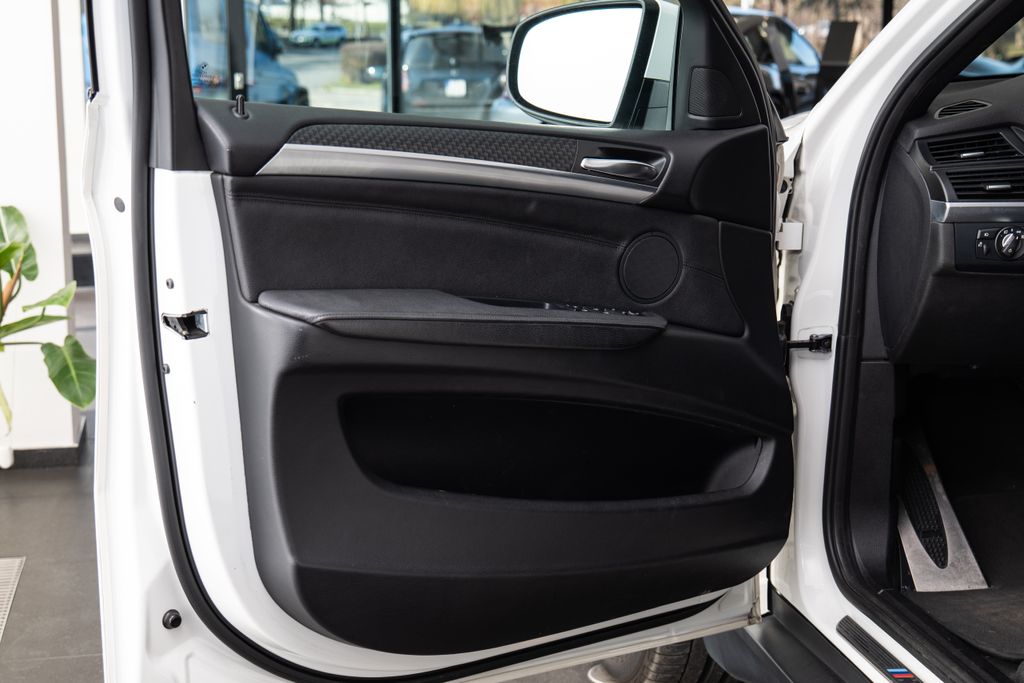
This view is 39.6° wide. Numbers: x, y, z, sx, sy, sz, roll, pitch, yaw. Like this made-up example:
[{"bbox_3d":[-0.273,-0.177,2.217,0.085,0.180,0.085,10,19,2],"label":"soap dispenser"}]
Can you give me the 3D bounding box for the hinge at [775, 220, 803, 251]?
[{"bbox_3d":[0.445,-0.170,2.290,0.045,0.050,0.045,-1,8,-6],"label":"hinge"}]

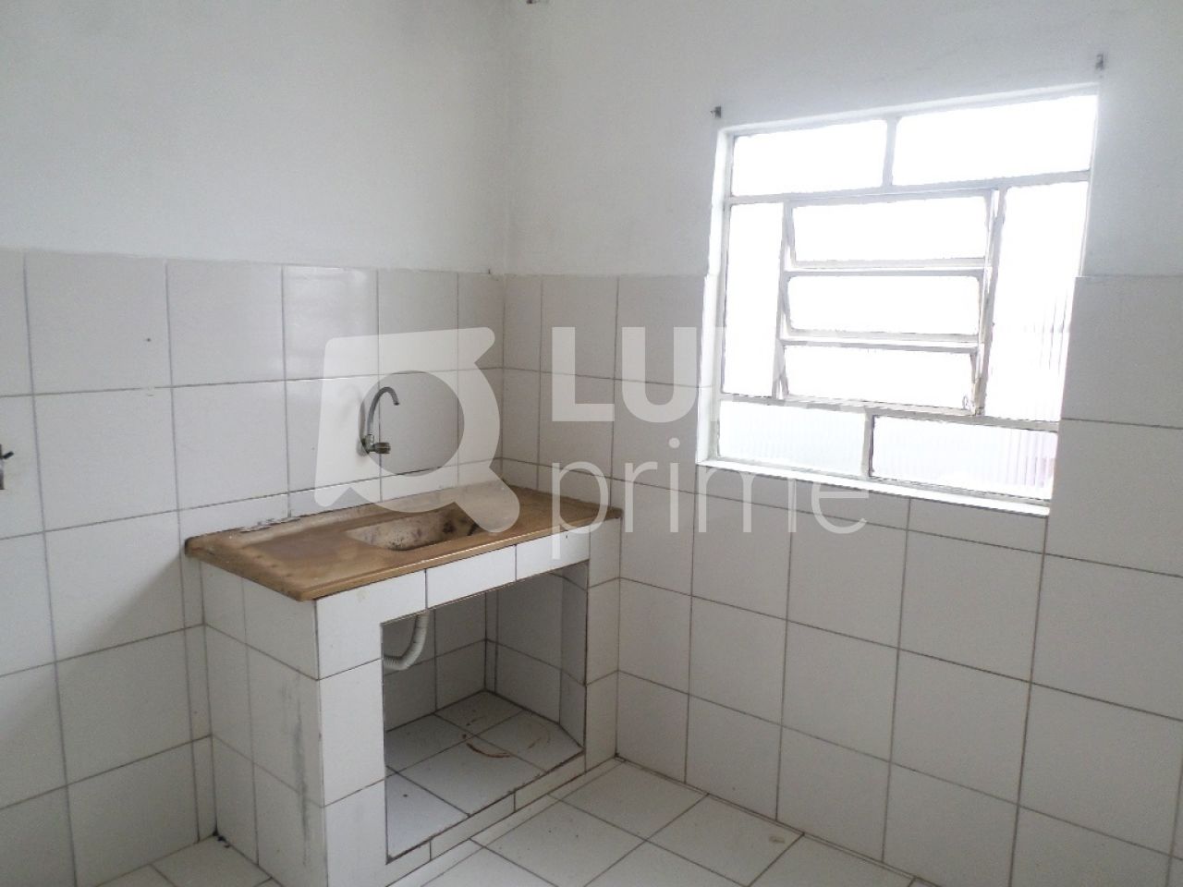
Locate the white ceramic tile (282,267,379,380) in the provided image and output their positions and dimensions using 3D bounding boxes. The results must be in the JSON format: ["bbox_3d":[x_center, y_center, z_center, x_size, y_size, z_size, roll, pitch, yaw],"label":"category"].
[{"bbox_3d":[-0.790,-0.366,2.603,0.010,0.330,0.319,10,12,41],"label":"white ceramic tile"}]

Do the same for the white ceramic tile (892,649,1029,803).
[{"bbox_3d":[0.934,0.719,2.179,0.328,0.328,0.010,8,11,39],"label":"white ceramic tile"}]

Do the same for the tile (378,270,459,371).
[{"bbox_3d":[-0.573,-0.400,2.839,0.010,0.330,0.319,10,12,41],"label":"tile"}]

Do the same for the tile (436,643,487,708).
[{"bbox_3d":[-0.475,0.840,3.099,0.010,0.199,0.225,10,13,41],"label":"tile"}]

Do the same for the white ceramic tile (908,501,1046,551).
[{"bbox_3d":[0.947,0.196,2.096,0.328,0.087,0.010,8,11,39],"label":"white ceramic tile"}]

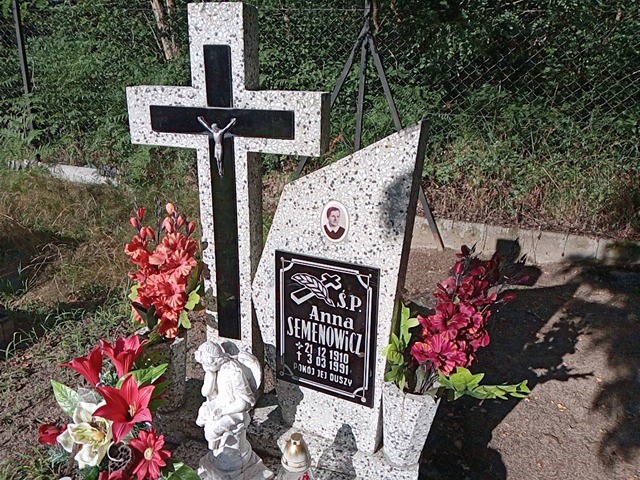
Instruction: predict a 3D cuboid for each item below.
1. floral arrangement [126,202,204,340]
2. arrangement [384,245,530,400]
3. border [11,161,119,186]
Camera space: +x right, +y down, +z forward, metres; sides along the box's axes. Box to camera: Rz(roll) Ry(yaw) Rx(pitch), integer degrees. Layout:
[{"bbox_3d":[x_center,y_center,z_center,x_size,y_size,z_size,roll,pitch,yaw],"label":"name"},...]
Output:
[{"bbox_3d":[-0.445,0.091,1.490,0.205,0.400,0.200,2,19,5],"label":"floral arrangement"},{"bbox_3d":[0.356,0.207,1.350,0.360,0.385,0.270,9,21,22],"label":"arrangement"},{"bbox_3d":[-2.313,-0.593,4.650,1.250,0.160,0.140,9,21,22],"label":"border"}]

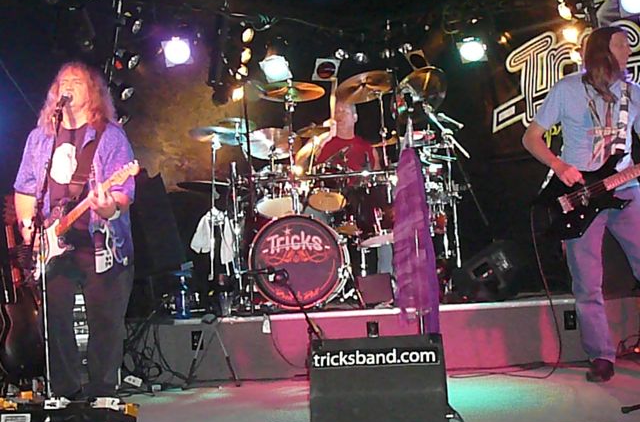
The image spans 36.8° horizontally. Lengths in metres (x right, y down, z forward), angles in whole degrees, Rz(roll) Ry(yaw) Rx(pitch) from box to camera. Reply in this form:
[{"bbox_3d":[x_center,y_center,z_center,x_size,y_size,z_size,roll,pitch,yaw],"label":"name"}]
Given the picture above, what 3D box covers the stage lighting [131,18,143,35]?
[{"bbox_3d":[-1.290,-1.279,6.623,0.140,0.120,0.120,23,17,35],"label":"stage lighting"}]

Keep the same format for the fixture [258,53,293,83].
[{"bbox_3d":[-0.303,-1.051,6.821,0.220,0.220,0.260,-2,37,7],"label":"fixture"}]

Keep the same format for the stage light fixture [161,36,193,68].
[{"bbox_3d":[-1.006,-1.158,6.830,0.220,0.220,0.260,-3,28,3],"label":"stage light fixture"}]

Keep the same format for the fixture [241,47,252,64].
[{"bbox_3d":[-0.535,-1.079,6.624,0.140,0.120,0.120,20,15,37],"label":"fixture"}]

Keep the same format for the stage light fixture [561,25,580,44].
[{"bbox_3d":[1.661,-1.172,6.331,0.130,0.130,0.150,-2,21,33],"label":"stage light fixture"}]

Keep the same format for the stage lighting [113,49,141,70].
[{"bbox_3d":[-1.362,-1.072,6.800,0.130,0.130,0.160,-2,22,-40],"label":"stage lighting"}]

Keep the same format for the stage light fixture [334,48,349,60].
[{"bbox_3d":[0.161,-1.179,7.200,0.110,0.100,0.130,-3,15,1],"label":"stage light fixture"}]

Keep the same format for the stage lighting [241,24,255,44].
[{"bbox_3d":[-0.513,-1.248,6.800,0.100,0.110,0.120,-2,19,-24],"label":"stage lighting"}]

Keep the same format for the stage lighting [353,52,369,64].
[{"bbox_3d":[0.303,-1.150,7.200,0.120,0.100,0.130,-3,15,1],"label":"stage lighting"}]

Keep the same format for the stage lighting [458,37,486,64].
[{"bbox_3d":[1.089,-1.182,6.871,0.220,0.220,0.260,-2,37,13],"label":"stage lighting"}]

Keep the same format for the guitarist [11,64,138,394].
[{"bbox_3d":[-1.310,0.104,5.150,0.660,1.810,0.500,-2,1,5],"label":"guitarist"}]

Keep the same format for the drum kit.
[{"bbox_3d":[0.037,-0.150,6.400,1.820,1.520,1.400,-3,-1,5],"label":"drum kit"}]

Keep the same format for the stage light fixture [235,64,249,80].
[{"bbox_3d":[-0.563,-0.976,6.626,0.120,0.120,0.140,-4,29,-41],"label":"stage light fixture"}]

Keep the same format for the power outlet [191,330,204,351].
[{"bbox_3d":[-0.735,0.780,5.780,0.072,0.114,0.015,-3,-1,0],"label":"power outlet"}]

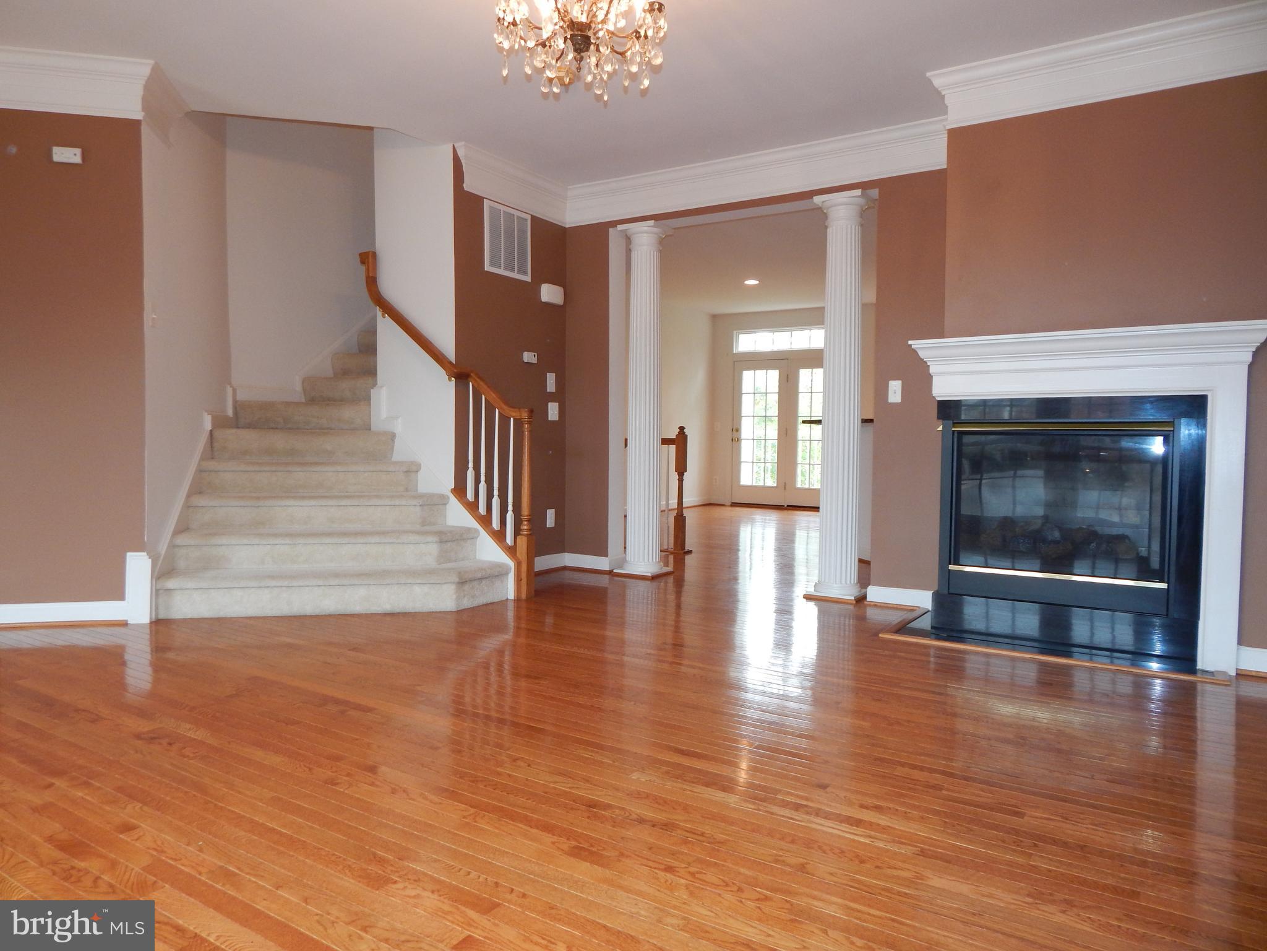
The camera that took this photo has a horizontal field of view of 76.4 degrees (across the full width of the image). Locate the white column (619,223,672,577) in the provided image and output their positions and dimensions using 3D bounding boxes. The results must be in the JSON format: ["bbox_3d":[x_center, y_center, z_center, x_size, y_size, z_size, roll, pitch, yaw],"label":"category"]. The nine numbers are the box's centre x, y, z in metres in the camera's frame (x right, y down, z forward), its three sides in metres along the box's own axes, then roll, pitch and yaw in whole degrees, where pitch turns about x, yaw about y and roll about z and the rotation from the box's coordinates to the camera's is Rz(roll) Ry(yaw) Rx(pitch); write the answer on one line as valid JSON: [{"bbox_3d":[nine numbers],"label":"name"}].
[{"bbox_3d":[0.076,-0.510,5.697,0.313,2.422,0.303,2,3,32],"label":"white column"}]

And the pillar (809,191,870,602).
[{"bbox_3d":[1.263,-0.462,4.907,0.298,2.422,0.303,2,3,32],"label":"pillar"}]

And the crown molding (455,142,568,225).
[{"bbox_3d":[-0.741,-1.917,5.406,0.098,0.257,1.113,2,3,32],"label":"crown molding"}]

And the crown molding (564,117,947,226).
[{"bbox_3d":[0.650,-1.893,5.138,2.742,0.257,0.098,2,3,32],"label":"crown molding"}]

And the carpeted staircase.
[{"bbox_3d":[-1.786,-0.174,5.286,1.868,1.760,1.995,0,3,-13],"label":"carpeted staircase"}]

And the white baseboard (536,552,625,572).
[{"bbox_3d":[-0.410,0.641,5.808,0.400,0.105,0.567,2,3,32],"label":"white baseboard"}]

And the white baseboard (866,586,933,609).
[{"bbox_3d":[1.577,0.713,4.711,0.430,0.100,0.034,2,3,32],"label":"white baseboard"}]

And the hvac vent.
[{"bbox_3d":[-0.822,-1.555,5.367,0.024,0.451,0.470,2,3,32],"label":"hvac vent"}]

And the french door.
[{"bbox_3d":[2.104,-0.566,11.015,1.638,2.049,0.078,2,3,32],"label":"french door"}]

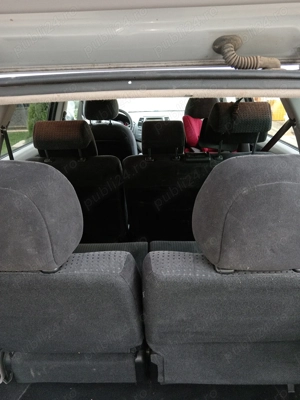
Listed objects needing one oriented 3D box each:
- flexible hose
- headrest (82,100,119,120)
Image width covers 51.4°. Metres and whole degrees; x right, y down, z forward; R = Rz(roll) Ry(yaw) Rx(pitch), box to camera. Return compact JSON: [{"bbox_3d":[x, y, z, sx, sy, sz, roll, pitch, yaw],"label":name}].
[{"bbox_3d":[0.168,-0.240,0.520,0.097,0.046,0.048,1,21,1],"label":"flexible hose"},{"bbox_3d":[-0.351,-0.664,2.260,0.250,0.185,0.110,1,31,1],"label":"headrest"}]

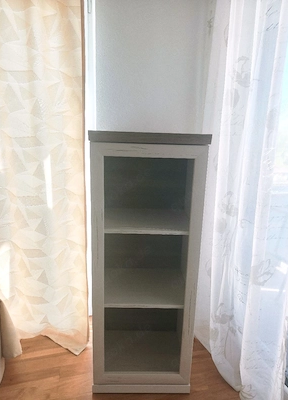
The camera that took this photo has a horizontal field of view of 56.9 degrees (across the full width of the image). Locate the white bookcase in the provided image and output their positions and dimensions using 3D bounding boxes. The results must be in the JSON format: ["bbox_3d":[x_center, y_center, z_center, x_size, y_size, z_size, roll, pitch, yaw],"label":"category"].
[{"bbox_3d":[0.004,0.298,1.352,0.479,1.227,0.402,1,13,-1],"label":"white bookcase"}]

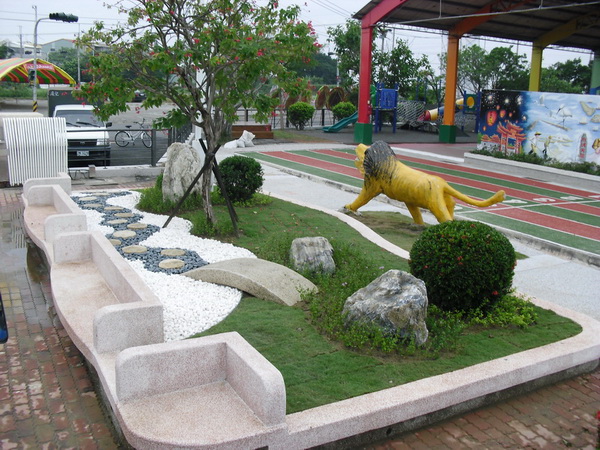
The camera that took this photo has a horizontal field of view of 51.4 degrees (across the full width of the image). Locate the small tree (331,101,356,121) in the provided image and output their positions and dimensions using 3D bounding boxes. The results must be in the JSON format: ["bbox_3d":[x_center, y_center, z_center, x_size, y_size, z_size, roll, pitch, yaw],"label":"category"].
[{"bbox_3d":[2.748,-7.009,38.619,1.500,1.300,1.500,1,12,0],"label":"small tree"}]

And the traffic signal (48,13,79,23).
[{"bbox_3d":[-11.749,-10.308,31.000,1.400,0.400,0.400,-5,14,-28],"label":"traffic signal"}]

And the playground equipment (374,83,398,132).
[{"bbox_3d":[4.714,-6.344,33.795,1.200,2.700,1.200,3,12,10],"label":"playground equipment"}]

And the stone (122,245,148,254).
[{"bbox_3d":[-2.145,0.331,8.131,0.330,0.050,0.350,-2,12,-15],"label":"stone"}]

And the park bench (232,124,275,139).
[{"bbox_3d":[-2.106,-4.142,27.871,1.782,0.560,0.520,-5,14,-28],"label":"park bench"}]

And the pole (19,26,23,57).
[{"bbox_3d":[-38.219,-22.620,85.986,0.300,9.061,0.300,2,13,0],"label":"pole"}]

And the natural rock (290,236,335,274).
[{"bbox_3d":[0.153,0.358,7.269,0.509,0.388,0.408,2,13,0],"label":"natural rock"}]

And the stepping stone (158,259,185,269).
[{"bbox_3d":[-1.516,0.462,7.405,0.296,0.040,0.296,2,13,0],"label":"stepping stone"}]

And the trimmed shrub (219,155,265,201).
[{"bbox_3d":[-1.048,-0.823,11.217,0.817,0.858,0.817,2,13,0],"label":"trimmed shrub"}]

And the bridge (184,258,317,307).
[{"bbox_3d":[-0.563,0.542,6.763,1.560,0.260,0.560,10,15,35],"label":"bridge"}]

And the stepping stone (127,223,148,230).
[{"bbox_3d":[-2.469,0.035,9.483,0.310,0.050,0.320,-2,12,-15],"label":"stepping stone"}]

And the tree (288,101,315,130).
[{"bbox_3d":[0.103,-5.900,33.865,1.423,1.523,1.423,2,13,0],"label":"tree"}]

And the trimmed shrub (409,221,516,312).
[{"bbox_3d":[1.561,0.403,6.028,1.000,0.900,1.000,5,12,15],"label":"trimmed shrub"}]

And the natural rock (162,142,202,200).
[{"bbox_3d":[-2.130,-0.933,11.430,0.720,1.130,0.500,0,12,-5],"label":"natural rock"}]

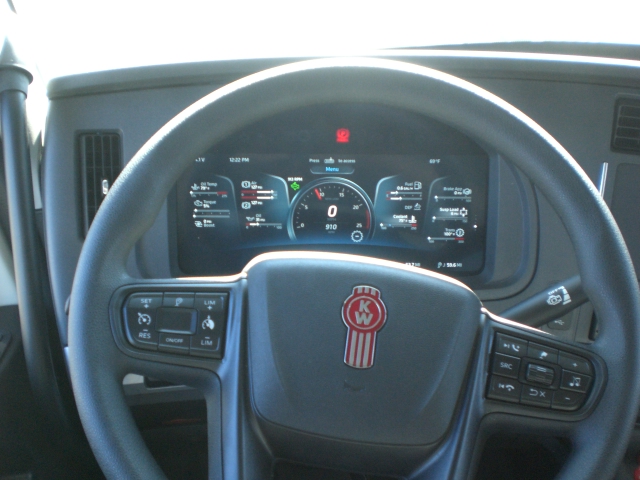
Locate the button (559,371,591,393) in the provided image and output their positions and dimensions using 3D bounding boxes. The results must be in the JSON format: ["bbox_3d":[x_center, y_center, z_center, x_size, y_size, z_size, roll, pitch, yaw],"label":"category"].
[{"bbox_3d":[0.202,0.113,0.559,0.023,0.016,0.007,17,-19,2],"label":"button"}]

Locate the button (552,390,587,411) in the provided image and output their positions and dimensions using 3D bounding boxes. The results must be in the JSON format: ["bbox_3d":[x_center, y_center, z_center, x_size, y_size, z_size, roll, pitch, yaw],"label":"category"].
[{"bbox_3d":[0.197,0.127,0.555,0.027,0.015,0.006,9,-15,2],"label":"button"}]

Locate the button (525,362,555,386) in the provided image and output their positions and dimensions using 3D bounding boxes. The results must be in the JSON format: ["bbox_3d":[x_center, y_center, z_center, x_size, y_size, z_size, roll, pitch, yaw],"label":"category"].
[{"bbox_3d":[0.174,0.108,0.559,0.021,0.012,0.008,14,-19,1],"label":"button"}]

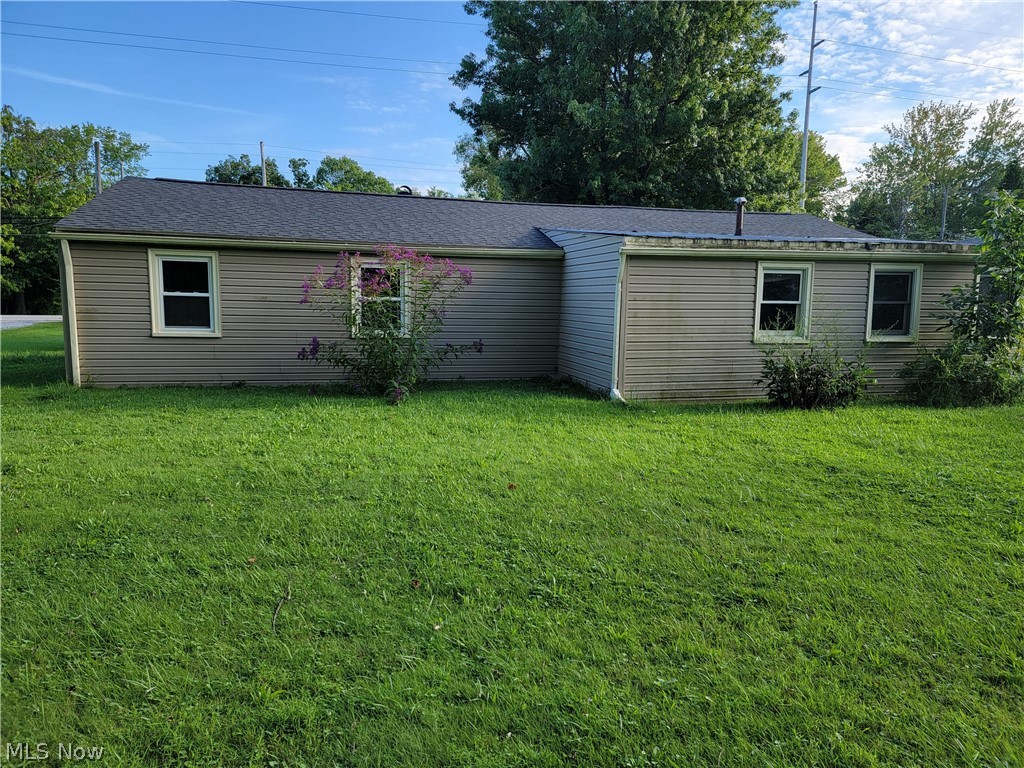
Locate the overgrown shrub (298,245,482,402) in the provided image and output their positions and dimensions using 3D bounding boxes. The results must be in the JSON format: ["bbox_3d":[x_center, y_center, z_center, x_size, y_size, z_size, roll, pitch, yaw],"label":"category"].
[{"bbox_3d":[-1.915,-1.051,11.434,2.880,2.336,2.200,-1,7,-14],"label":"overgrown shrub"}]

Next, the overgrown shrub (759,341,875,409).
[{"bbox_3d":[4.659,-0.170,10.799,1.750,0.923,1.200,-1,7,-14],"label":"overgrown shrub"}]

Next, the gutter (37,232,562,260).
[{"bbox_3d":[-3.085,-2.322,11.949,8.330,0.130,0.130,-1,7,-14],"label":"gutter"}]

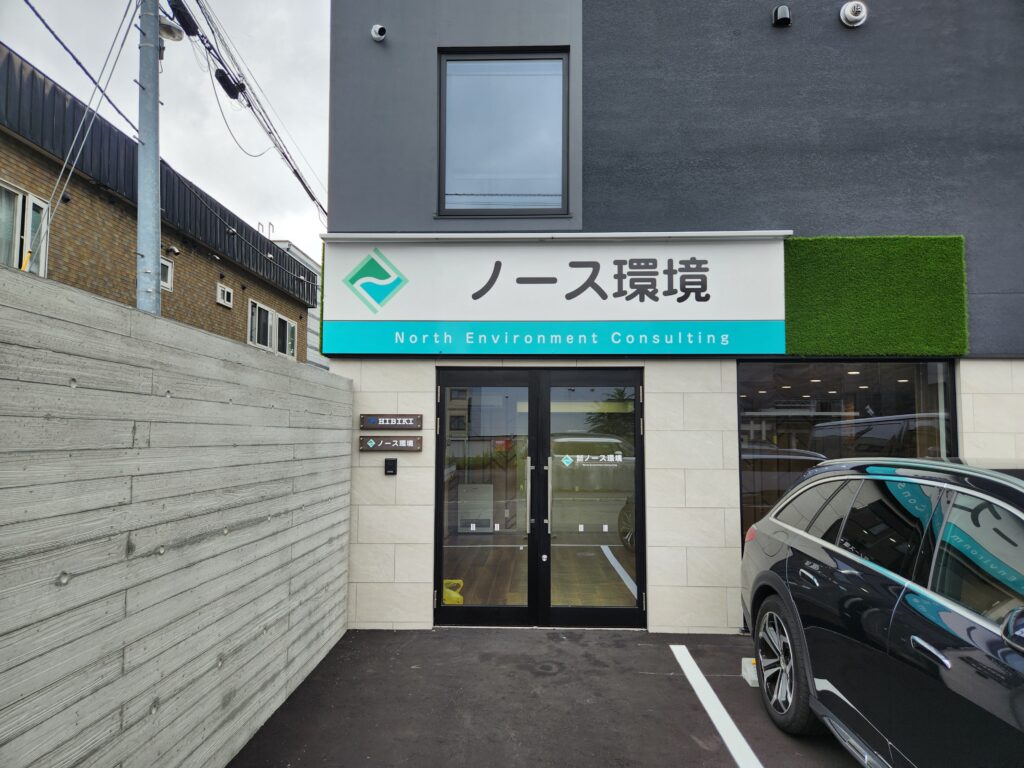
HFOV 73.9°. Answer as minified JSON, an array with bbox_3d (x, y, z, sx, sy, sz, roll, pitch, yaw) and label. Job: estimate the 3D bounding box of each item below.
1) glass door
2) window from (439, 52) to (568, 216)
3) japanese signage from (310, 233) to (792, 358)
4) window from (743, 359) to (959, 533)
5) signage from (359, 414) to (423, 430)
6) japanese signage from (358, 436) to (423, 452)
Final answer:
[{"bbox_3d":[0.210,0.884,5.434,1.674,2.033,0.100,0,-5,2],"label":"glass door"},{"bbox_3d":[-0.071,-2.041,5.589,1.069,1.391,0.100,0,-5,2],"label":"window"},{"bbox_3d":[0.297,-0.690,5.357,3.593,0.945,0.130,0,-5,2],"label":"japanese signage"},{"bbox_3d":[2.657,0.865,5.384,1.734,2.096,0.100,0,-5,2],"label":"window"},{"bbox_3d":[-0.961,0.309,5.462,0.505,0.124,0.030,0,-5,2],"label":"signage"},{"bbox_3d":[-0.963,0.482,5.447,0.506,0.123,0.030,0,-5,2],"label":"japanese signage"}]

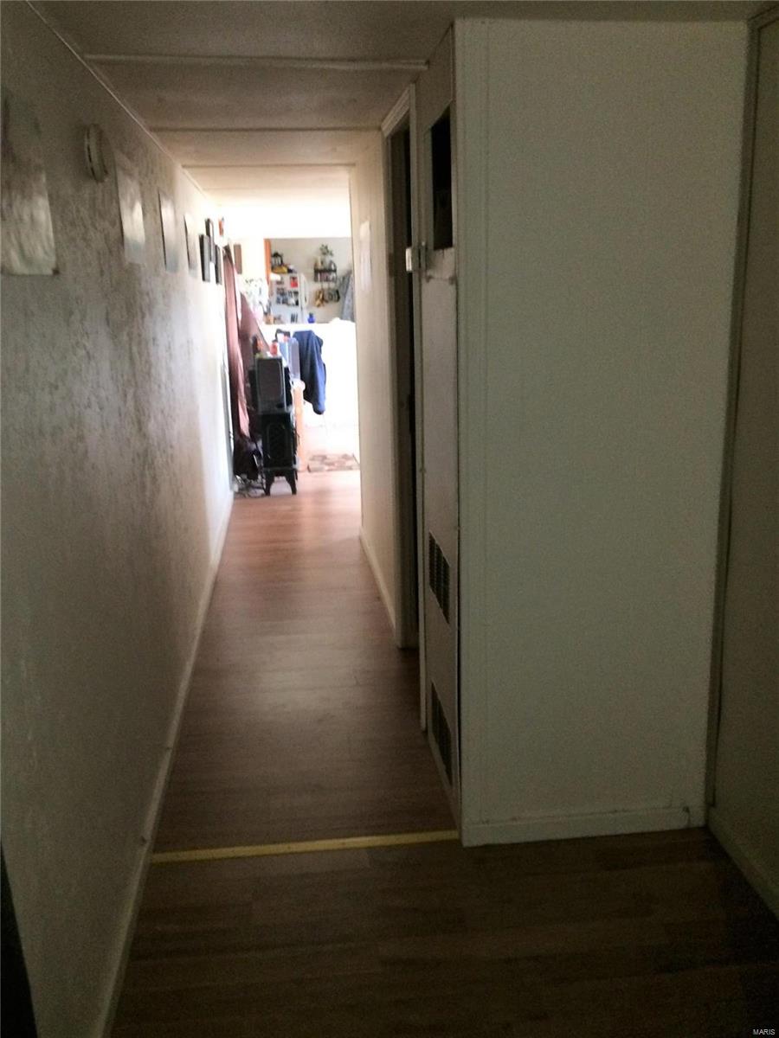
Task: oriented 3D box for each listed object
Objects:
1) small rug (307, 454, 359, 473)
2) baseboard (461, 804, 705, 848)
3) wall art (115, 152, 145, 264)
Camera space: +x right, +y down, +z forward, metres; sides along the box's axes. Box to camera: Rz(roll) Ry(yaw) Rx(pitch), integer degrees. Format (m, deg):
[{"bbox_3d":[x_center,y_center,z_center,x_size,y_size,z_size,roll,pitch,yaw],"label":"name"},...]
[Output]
[{"bbox_3d":[-0.512,-0.522,7.992,0.460,0.012,0.767,-3,15,-6],"label":"small rug"},{"bbox_3d":[0.568,0.889,2.524,0.723,0.075,0.013,-3,15,-6],"label":"baseboard"},{"bbox_3d":[-0.797,-0.948,2.693,0.015,0.304,0.376,-3,15,-6],"label":"wall art"}]

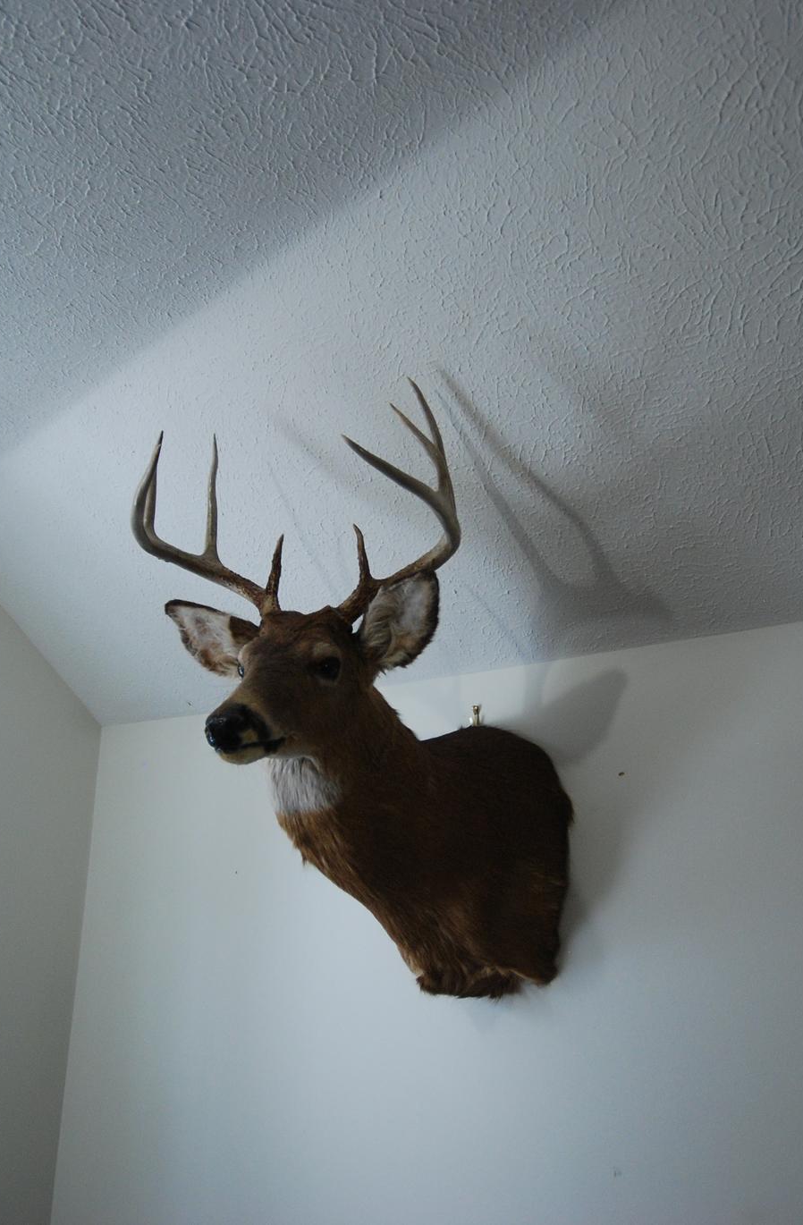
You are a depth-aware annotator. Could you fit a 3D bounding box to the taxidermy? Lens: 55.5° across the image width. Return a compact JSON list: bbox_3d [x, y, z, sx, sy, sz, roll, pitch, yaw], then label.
[{"bbox_3d":[-0.022,0.159,1.026,0.420,0.760,0.610,-10,-17,35],"label":"taxidermy"}]

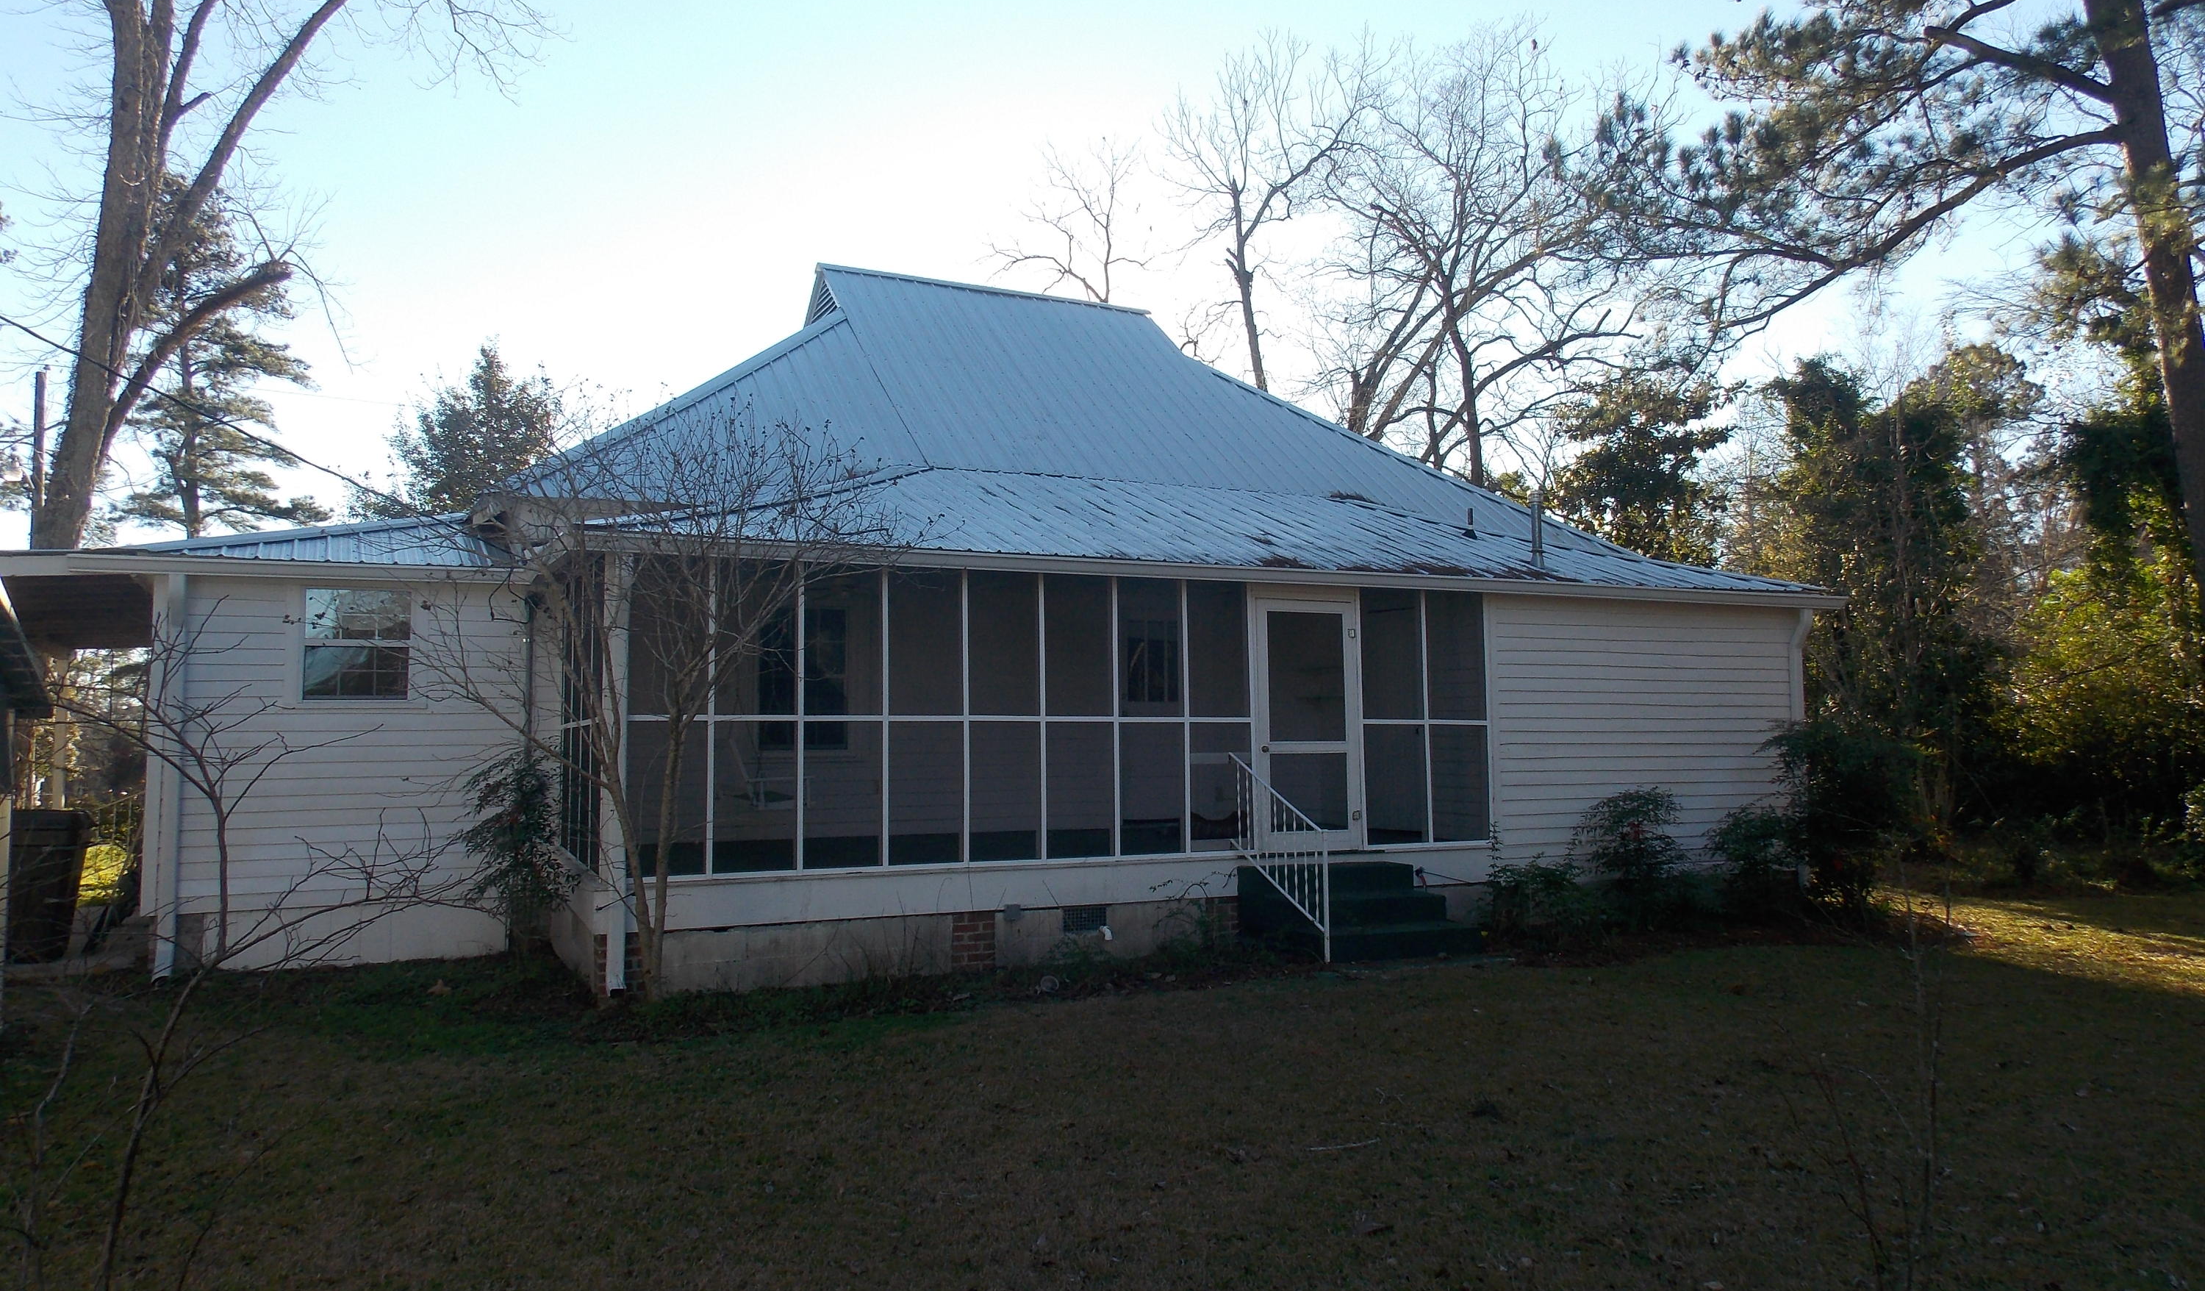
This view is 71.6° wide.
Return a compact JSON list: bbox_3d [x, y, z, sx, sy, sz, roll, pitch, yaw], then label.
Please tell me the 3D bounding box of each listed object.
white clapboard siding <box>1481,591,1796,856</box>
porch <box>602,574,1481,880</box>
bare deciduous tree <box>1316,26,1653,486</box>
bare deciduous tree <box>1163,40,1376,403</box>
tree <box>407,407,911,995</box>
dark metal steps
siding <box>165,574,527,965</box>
[{"bbox_3d":[4.990,0.819,14.000,3.700,2.420,0.200,1,-4,-25],"label":"white clapboard siding"},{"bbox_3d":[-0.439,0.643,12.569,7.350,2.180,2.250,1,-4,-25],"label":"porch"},{"bbox_3d":[8.698,-5.303,35.540,7.887,18.766,8.000,-1,-4,0],"label":"bare deciduous tree"},{"bbox_3d":[3.809,-5.193,35.533,5.127,18.643,5.500,-1,-4,0],"label":"bare deciduous tree"},{"bbox_3d":[-2.744,0.414,9.467,2.960,3.789,2.500,-1,-4,0],"label":"tree"},{"bbox_3d":[1.946,2.042,11.705,1.370,0.640,1.250,1,-4,-25],"label":"dark metal steps"},{"bbox_3d":[-5.585,0.899,11.350,2.470,2.780,0.200,1,-4,-25],"label":"siding"}]

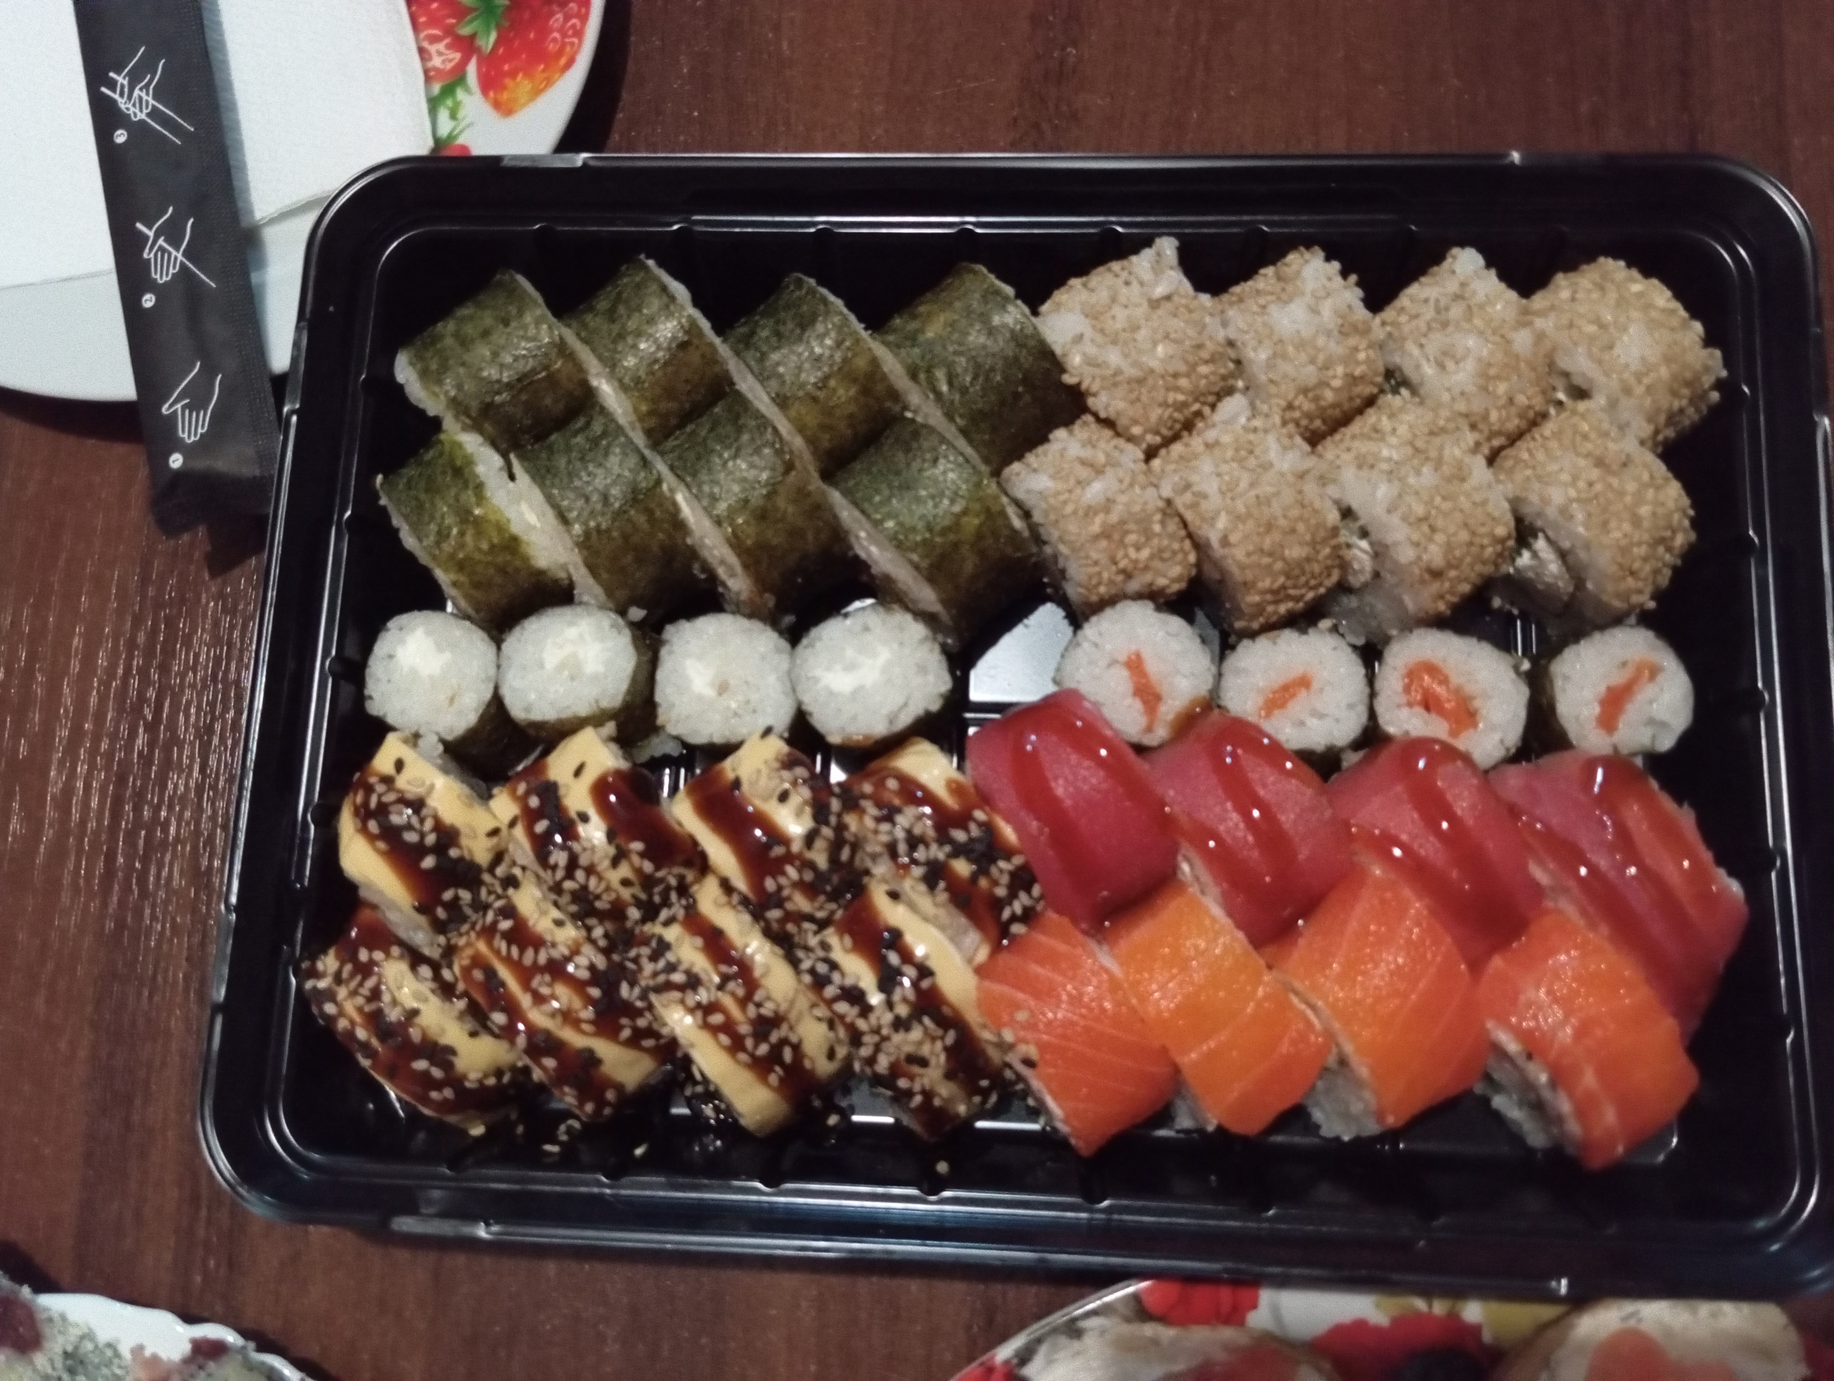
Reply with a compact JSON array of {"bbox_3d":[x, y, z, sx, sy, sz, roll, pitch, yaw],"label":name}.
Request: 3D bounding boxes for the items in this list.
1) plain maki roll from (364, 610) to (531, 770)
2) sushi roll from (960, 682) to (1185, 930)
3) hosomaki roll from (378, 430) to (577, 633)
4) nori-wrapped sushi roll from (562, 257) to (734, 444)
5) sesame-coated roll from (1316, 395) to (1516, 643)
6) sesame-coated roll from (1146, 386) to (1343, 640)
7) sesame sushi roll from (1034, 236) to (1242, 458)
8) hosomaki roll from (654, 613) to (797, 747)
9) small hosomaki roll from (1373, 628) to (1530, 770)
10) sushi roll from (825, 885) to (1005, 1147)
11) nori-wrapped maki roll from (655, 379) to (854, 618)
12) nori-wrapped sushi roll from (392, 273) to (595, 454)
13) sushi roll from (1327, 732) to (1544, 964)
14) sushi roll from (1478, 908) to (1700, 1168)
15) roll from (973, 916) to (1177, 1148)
[{"bbox_3d":[-0.107,0.000,0.344,0.030,0.027,0.030,-1,79,4],"label":"plain maki roll"},{"bbox_3d":[0.033,0.022,0.293,0.027,0.040,0.043,-30,79,-2],"label":"sushi roll"},{"bbox_3d":[-0.092,-0.034,0.313,0.025,0.037,0.043,-37,80,-4],"label":"hosomaki roll"},{"bbox_3d":[-0.056,-0.071,0.318,0.025,0.037,0.039,-40,80,-4],"label":"nori-wrapped sushi roll"},{"bbox_3d":[0.102,-0.037,0.301,0.030,0.038,0.041,-28,79,-2],"label":"sesame-coated roll"},{"bbox_3d":[0.067,-0.035,0.302,0.026,0.032,0.034,-31,78,-2],"label":"sesame-coated roll"},{"bbox_3d":[0.050,-0.079,0.342,0.029,0.038,0.038,-34,78,-3],"label":"sesame sushi roll"},{"bbox_3d":[-0.038,0.000,0.306,0.026,0.026,0.027,2,79,5],"label":"hosomaki roll"},{"bbox_3d":[0.113,0.004,0.326,0.030,0.027,0.030,-1,79,4],"label":"small hosomaki roll"},{"bbox_3d":[-0.001,0.061,0.288,0.019,0.040,0.044,-30,79,-2],"label":"sushi roll"},{"bbox_3d":[-0.037,-0.043,0.340,0.026,0.041,0.043,-34,78,-3],"label":"nori-wrapped maki roll"},{"bbox_3d":[-0.089,-0.069,0.322,0.027,0.030,0.031,-35,79,-3],"label":"nori-wrapped sushi roll"},{"bbox_3d":[0.100,0.032,0.286,0.024,0.033,0.036,-36,79,-3],"label":"sushi roll"},{"bbox_3d":[0.124,0.066,0.278,0.025,0.033,0.036,-40,79,-4],"label":"sushi roll"},{"bbox_3d":[0.031,0.065,0.287,0.023,0.038,0.041,-32,79,-3],"label":"roll"}]

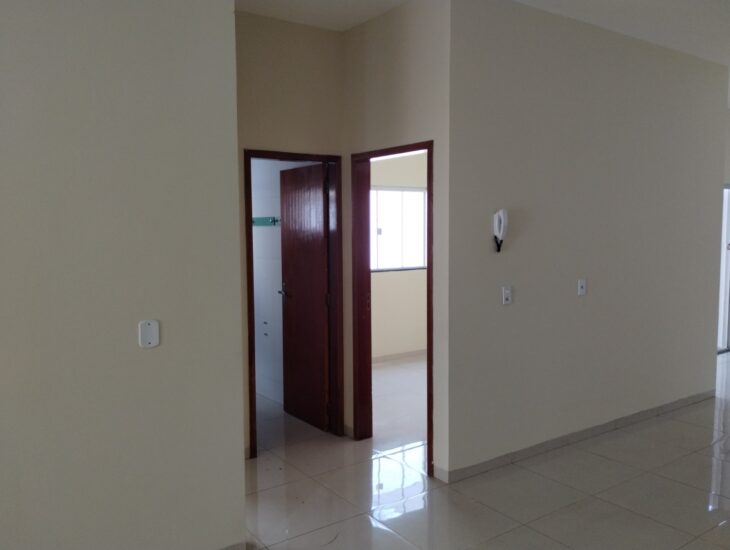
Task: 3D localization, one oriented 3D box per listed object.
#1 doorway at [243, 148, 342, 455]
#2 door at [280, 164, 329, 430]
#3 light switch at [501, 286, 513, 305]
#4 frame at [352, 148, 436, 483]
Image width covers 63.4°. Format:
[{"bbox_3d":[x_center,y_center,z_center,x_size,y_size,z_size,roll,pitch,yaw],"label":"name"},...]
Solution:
[{"bbox_3d":[-0.525,0.199,4.324,0.776,2.130,0.140,-3,5,-35],"label":"doorway"},{"bbox_3d":[-0.500,0.172,4.870,0.036,2.096,0.700,-3,5,-36],"label":"door"},{"bbox_3d":[0.931,0.138,3.849,0.075,0.118,0.014,-3,5,-35],"label":"light switch"},{"bbox_3d":[0.228,0.209,4.088,0.140,2.130,0.896,-3,5,-35],"label":"frame"}]

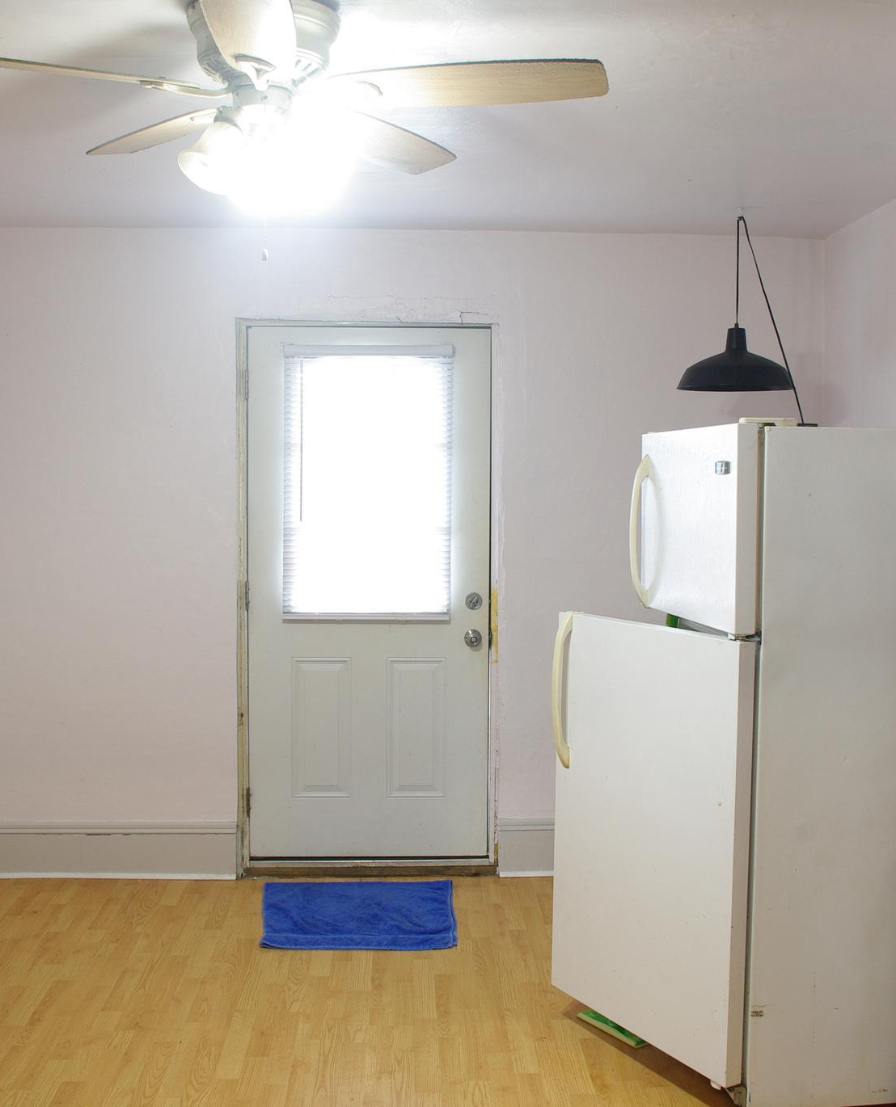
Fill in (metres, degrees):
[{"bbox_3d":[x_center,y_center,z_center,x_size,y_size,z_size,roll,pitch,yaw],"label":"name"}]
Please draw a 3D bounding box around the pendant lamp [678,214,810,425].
[{"bbox_3d":[0.969,-0.764,4.076,0.423,0.686,0.390,0,4,-2],"label":"pendant lamp"}]

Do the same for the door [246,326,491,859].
[{"bbox_3d":[-0.296,0.161,4.739,0.914,2.025,0.050,0,4,-2],"label":"door"}]

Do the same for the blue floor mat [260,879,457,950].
[{"bbox_3d":[-0.308,1.261,4.372,0.665,0.018,0.650,0,4,-2],"label":"blue floor mat"}]

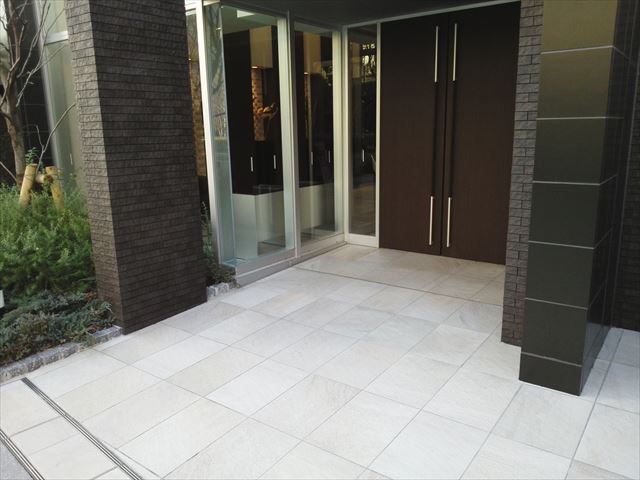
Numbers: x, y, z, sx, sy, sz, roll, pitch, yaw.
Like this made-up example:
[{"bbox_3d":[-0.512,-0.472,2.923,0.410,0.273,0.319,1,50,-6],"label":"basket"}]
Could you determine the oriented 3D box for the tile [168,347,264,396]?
[{"bbox_3d":[-0.702,0.897,3.440,0.393,0.024,0.605,8,17,35],"label":"tile"}]

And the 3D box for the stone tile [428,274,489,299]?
[{"bbox_3d":[1.387,0.469,4.934,0.400,0.020,0.600,8,17,36],"label":"stone tile"}]

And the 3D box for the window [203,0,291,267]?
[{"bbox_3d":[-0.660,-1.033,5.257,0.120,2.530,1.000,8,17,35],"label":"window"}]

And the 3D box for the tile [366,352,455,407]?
[{"bbox_3d":[0.607,0.903,3.231,0.393,0.024,0.605,8,17,35],"label":"tile"}]

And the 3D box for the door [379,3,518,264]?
[{"bbox_3d":[1.379,-1.113,5.665,1.571,2.692,0.079,8,17,35],"label":"door"}]

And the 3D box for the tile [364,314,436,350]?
[{"bbox_3d":[0.648,0.740,3.979,0.400,0.020,0.600,8,17,35],"label":"tile"}]

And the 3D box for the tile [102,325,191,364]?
[{"bbox_3d":[-1.362,0.816,3.954,0.400,0.020,0.600,8,17,35],"label":"tile"}]

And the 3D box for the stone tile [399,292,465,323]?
[{"bbox_3d":[1.006,0.612,4.455,0.400,0.020,0.600,8,17,35],"label":"stone tile"}]

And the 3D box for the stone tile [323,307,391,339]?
[{"bbox_3d":[0.325,0.695,4.211,0.400,0.020,0.600,8,17,35],"label":"stone tile"}]

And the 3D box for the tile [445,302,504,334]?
[{"bbox_3d":[1.307,0.653,4.161,0.393,0.024,0.566,8,17,35],"label":"tile"}]

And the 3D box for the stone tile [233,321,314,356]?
[{"bbox_3d":[-0.347,0.770,3.912,0.393,0.024,0.605,8,17,35],"label":"stone tile"}]

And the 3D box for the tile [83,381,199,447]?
[{"bbox_3d":[-1.071,1.043,3.020,0.400,0.020,0.600,8,17,36],"label":"tile"}]

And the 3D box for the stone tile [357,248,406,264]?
[{"bbox_3d":[0.768,0.209,6.066,0.393,0.024,0.604,8,17,35],"label":"stone tile"}]

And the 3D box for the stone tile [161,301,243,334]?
[{"bbox_3d":[-1.008,0.691,4.437,0.400,0.020,0.600,8,17,36],"label":"stone tile"}]

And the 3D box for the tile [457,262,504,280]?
[{"bbox_3d":[1.733,0.341,5.387,0.393,0.024,0.586,8,17,35],"label":"tile"}]

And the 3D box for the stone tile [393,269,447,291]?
[{"bbox_3d":[1.054,0.423,5.175,0.400,0.020,0.600,8,17,36],"label":"stone tile"}]

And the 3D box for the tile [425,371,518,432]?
[{"bbox_3d":[0.936,0.956,3.030,0.400,0.020,0.600,8,17,36],"label":"tile"}]

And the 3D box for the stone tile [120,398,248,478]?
[{"bbox_3d":[-0.749,1.087,2.787,0.400,0.020,0.600,8,17,36],"label":"stone tile"}]

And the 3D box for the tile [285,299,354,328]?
[{"bbox_3d":[0.002,0.650,4.442,0.400,0.020,0.600,8,17,35],"label":"tile"}]

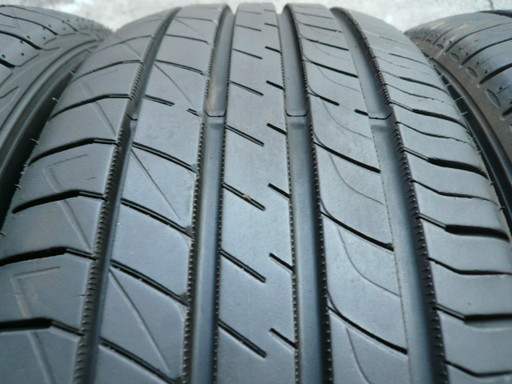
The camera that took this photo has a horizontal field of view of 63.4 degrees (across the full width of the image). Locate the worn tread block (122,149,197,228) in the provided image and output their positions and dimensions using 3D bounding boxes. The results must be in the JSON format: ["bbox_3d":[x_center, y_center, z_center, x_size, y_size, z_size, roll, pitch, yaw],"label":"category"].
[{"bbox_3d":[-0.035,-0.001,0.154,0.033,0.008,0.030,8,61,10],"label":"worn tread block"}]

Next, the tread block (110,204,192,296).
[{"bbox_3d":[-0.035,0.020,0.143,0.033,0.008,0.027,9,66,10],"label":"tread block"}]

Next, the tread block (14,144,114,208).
[{"bbox_3d":[-0.077,-0.005,0.167,0.047,0.009,0.027,-10,57,16],"label":"tread block"}]

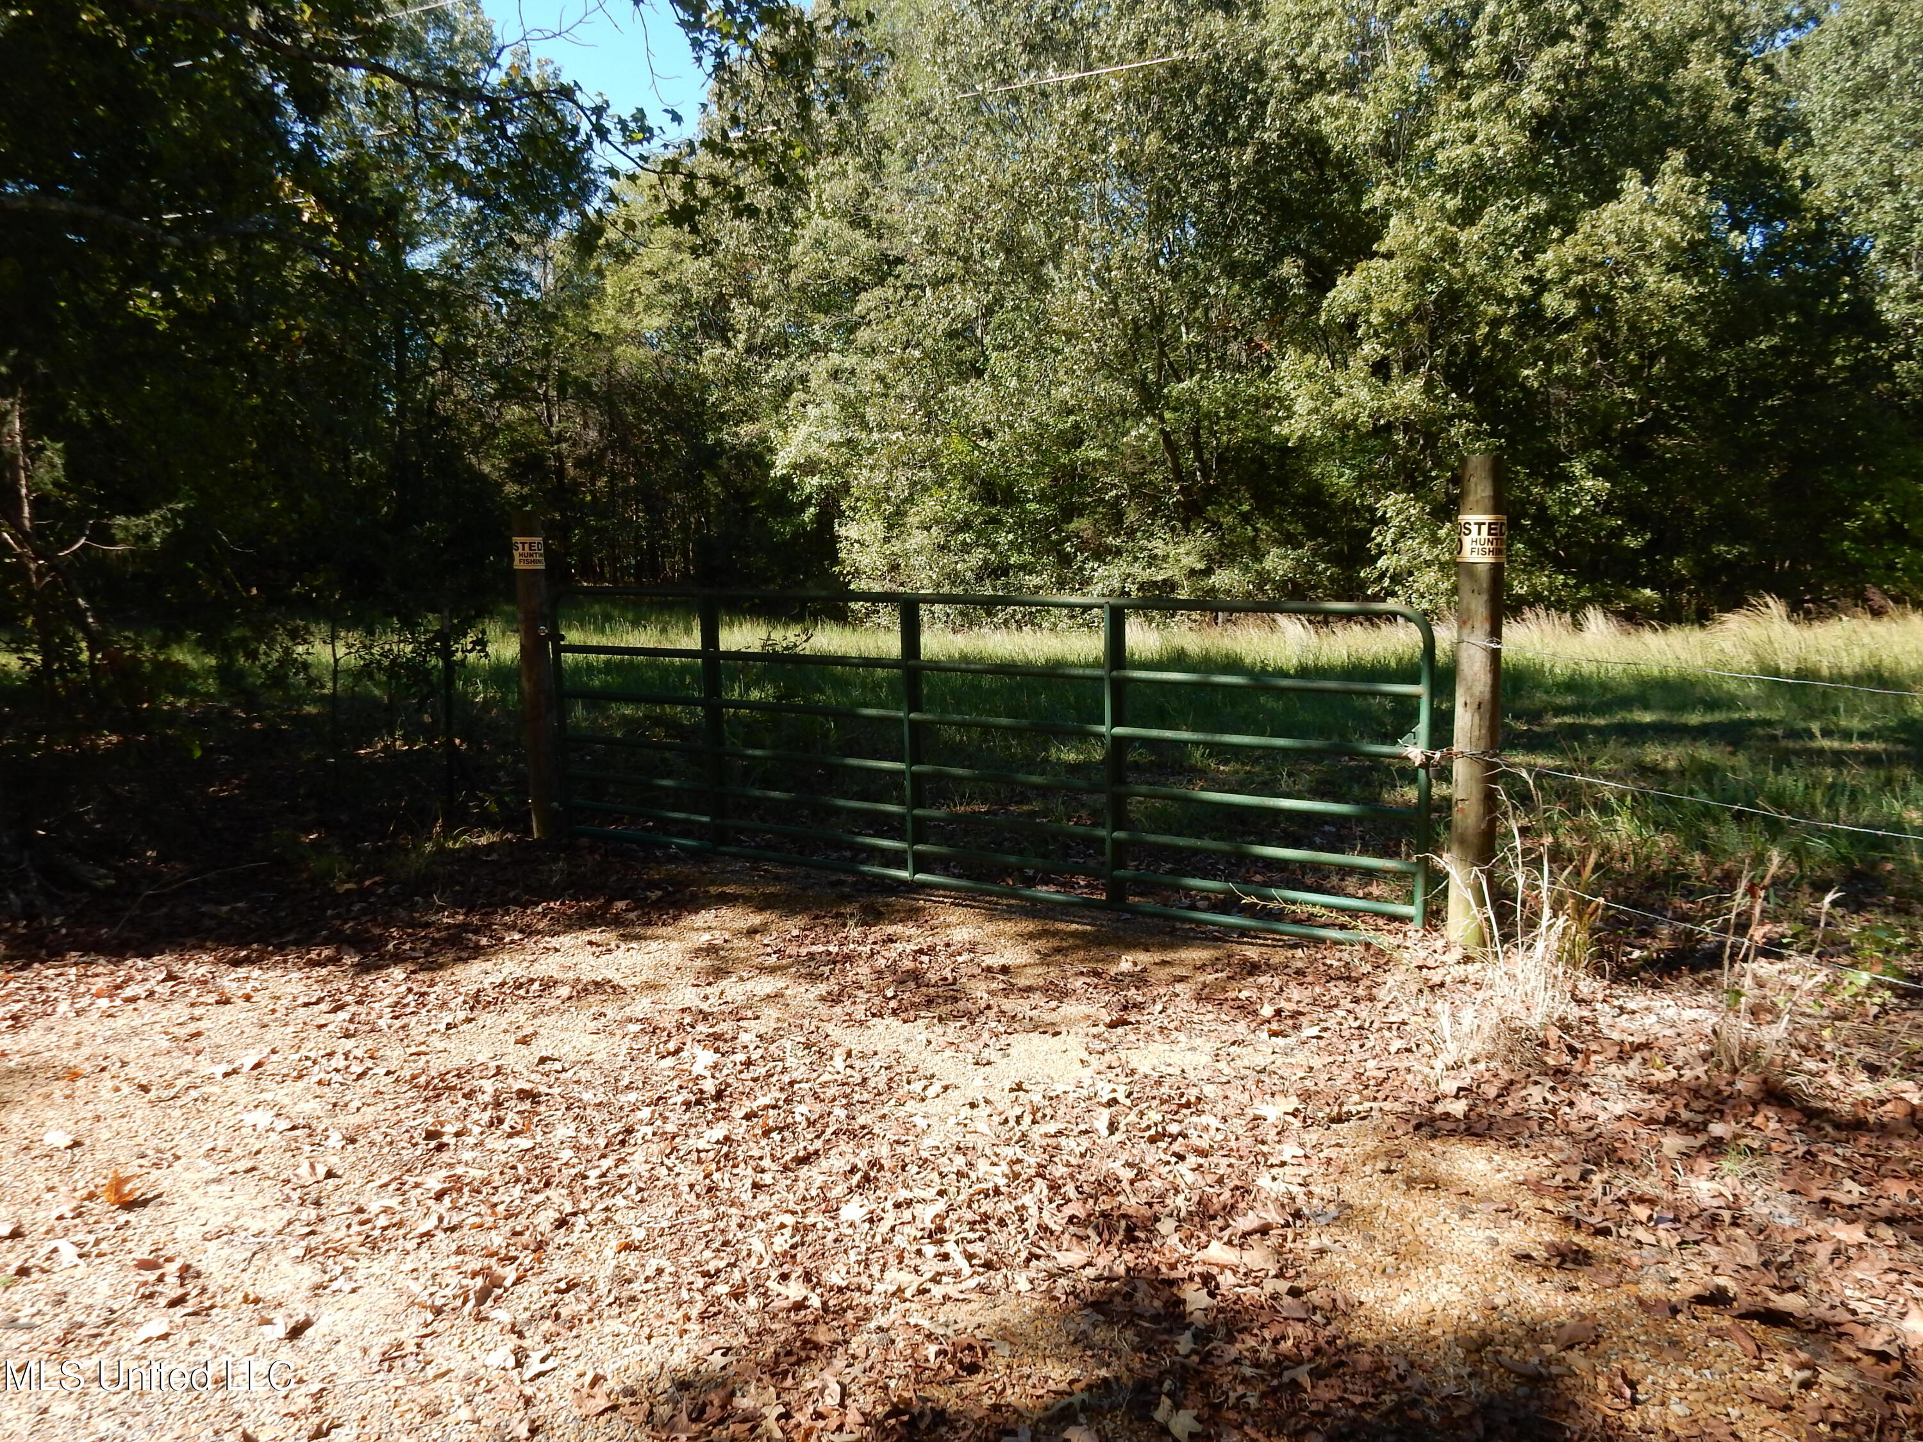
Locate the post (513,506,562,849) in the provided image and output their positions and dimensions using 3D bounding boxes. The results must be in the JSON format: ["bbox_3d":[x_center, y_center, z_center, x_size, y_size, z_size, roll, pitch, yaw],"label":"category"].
[{"bbox_3d":[-2.188,-0.219,7.148,0.151,1.684,0.151,4,10,31],"label":"post"}]

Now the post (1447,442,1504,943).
[{"bbox_3d":[1.782,-0.046,4.796,0.144,1.705,0.144,4,10,31],"label":"post"}]

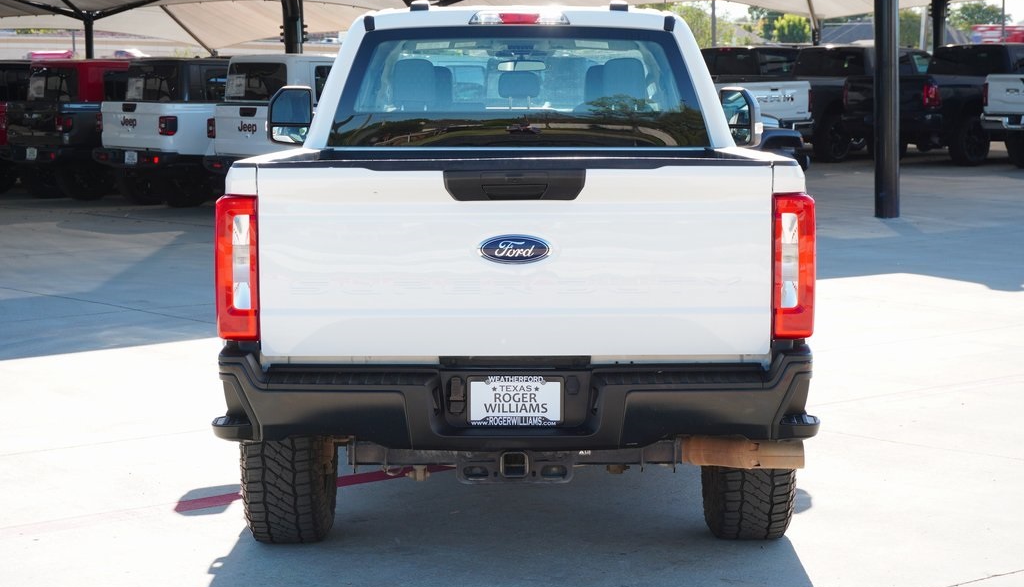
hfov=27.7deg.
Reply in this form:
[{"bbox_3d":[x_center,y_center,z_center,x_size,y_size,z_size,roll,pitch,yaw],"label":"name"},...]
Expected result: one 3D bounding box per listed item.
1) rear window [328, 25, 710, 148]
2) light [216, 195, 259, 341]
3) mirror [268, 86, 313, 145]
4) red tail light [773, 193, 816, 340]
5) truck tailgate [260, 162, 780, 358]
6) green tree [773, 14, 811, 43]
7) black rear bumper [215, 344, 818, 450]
[{"bbox_3d":[0.033,-0.911,9.130,1.660,0.535,0.120,0,-4,1],"label":"rear window"},{"bbox_3d":[-0.900,-0.083,6.819,0.142,0.480,0.150,-1,7,1],"label":"light"},{"bbox_3d":[-1.185,-0.952,11.100,0.260,0.320,0.170,0,6,1],"label":"mirror"},{"bbox_3d":[0.941,-0.090,6.920,0.146,0.480,0.150,0,6,1],"label":"red tail light"},{"bbox_3d":[0.012,-0.109,6.791,1.710,0.650,0.100,-1,7,1],"label":"truck tailgate"},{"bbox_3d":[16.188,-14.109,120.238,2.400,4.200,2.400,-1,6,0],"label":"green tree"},{"bbox_3d":[0.017,0.325,6.821,2.000,0.320,0.400,-1,7,1],"label":"black rear bumper"}]

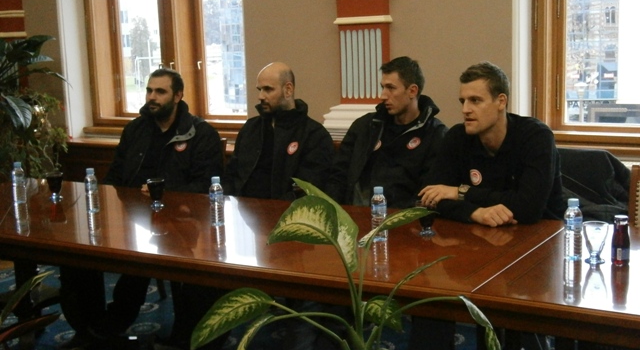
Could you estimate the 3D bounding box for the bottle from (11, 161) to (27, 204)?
[{"bbox_3d":[-1.354,0.035,3.910,0.053,0.181,0.053,3,11,32],"label":"bottle"}]

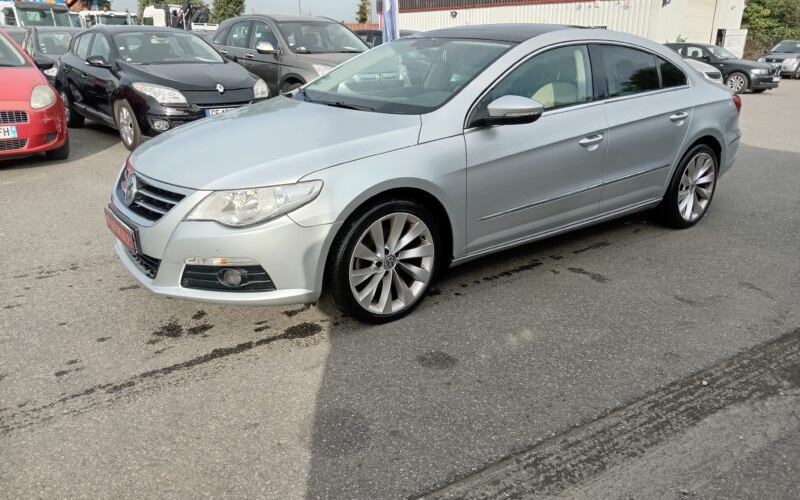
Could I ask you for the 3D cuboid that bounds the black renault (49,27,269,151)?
[{"bbox_3d":[-3.505,-2.413,8.277,1.820,1.480,4.300,-16,25,-39],"label":"black renault"}]

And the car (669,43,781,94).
[{"bbox_3d":[9.750,-5.935,18.750,1.810,1.420,4.450,-16,25,-39],"label":"car"}]

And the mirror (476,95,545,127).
[{"bbox_3d":[0.544,-0.674,2.791,0.180,0.145,0.230,-13,24,-34],"label":"mirror"}]

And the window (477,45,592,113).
[{"bbox_3d":[0.727,-0.938,3.079,1.000,0.370,0.050,-13,-5,-34],"label":"window"}]

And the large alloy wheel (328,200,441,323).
[{"bbox_3d":[-0.094,0.033,2.743,0.640,0.640,0.235,-14,24,-36],"label":"large alloy wheel"}]

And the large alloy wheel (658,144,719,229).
[{"bbox_3d":[2.081,-0.486,4.276,0.640,0.640,0.235,-13,24,-34],"label":"large alloy wheel"}]

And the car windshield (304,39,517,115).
[{"bbox_3d":[-0.040,-1.048,3.420,0.880,0.100,1.380,-37,35,-22],"label":"car windshield"}]

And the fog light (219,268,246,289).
[{"bbox_3d":[-0.705,0.119,2.427,0.115,0.095,0.070,15,24,36],"label":"fog light"}]

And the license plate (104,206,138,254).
[{"bbox_3d":[-1.328,-0.102,2.742,0.025,0.115,0.520,-13,24,-34],"label":"license plate"}]

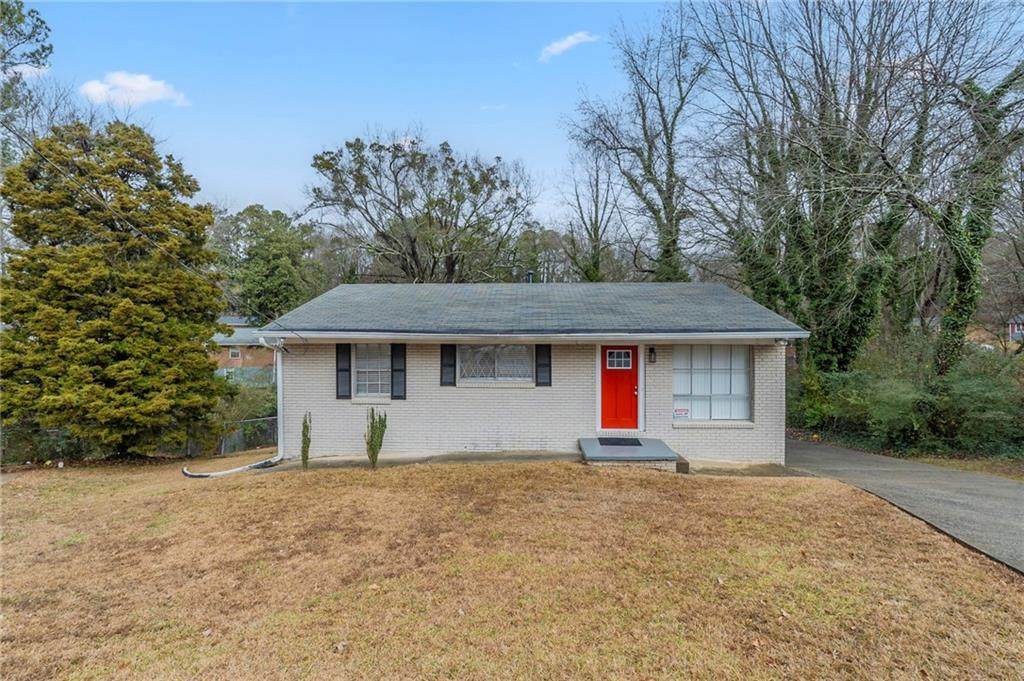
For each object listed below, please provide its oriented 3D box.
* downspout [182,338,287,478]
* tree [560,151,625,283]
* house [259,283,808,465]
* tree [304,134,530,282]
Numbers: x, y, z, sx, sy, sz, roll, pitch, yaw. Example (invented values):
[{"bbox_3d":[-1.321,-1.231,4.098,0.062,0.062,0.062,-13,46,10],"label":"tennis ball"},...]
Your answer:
[{"bbox_3d":[-6.630,1.550,10.800,2.050,3.150,0.700,0,0,-12],"label":"downspout"},{"bbox_3d":[6.300,-5.400,35.000,4.900,18.400,4.900,0,0,0],"label":"tree"},{"bbox_3d":[0.570,0.500,15.050,12.750,4.900,9.300,0,0,2],"label":"house"},{"bbox_3d":[-5.400,-4.500,27.500,13.700,16.000,12.500,0,0,0],"label":"tree"}]

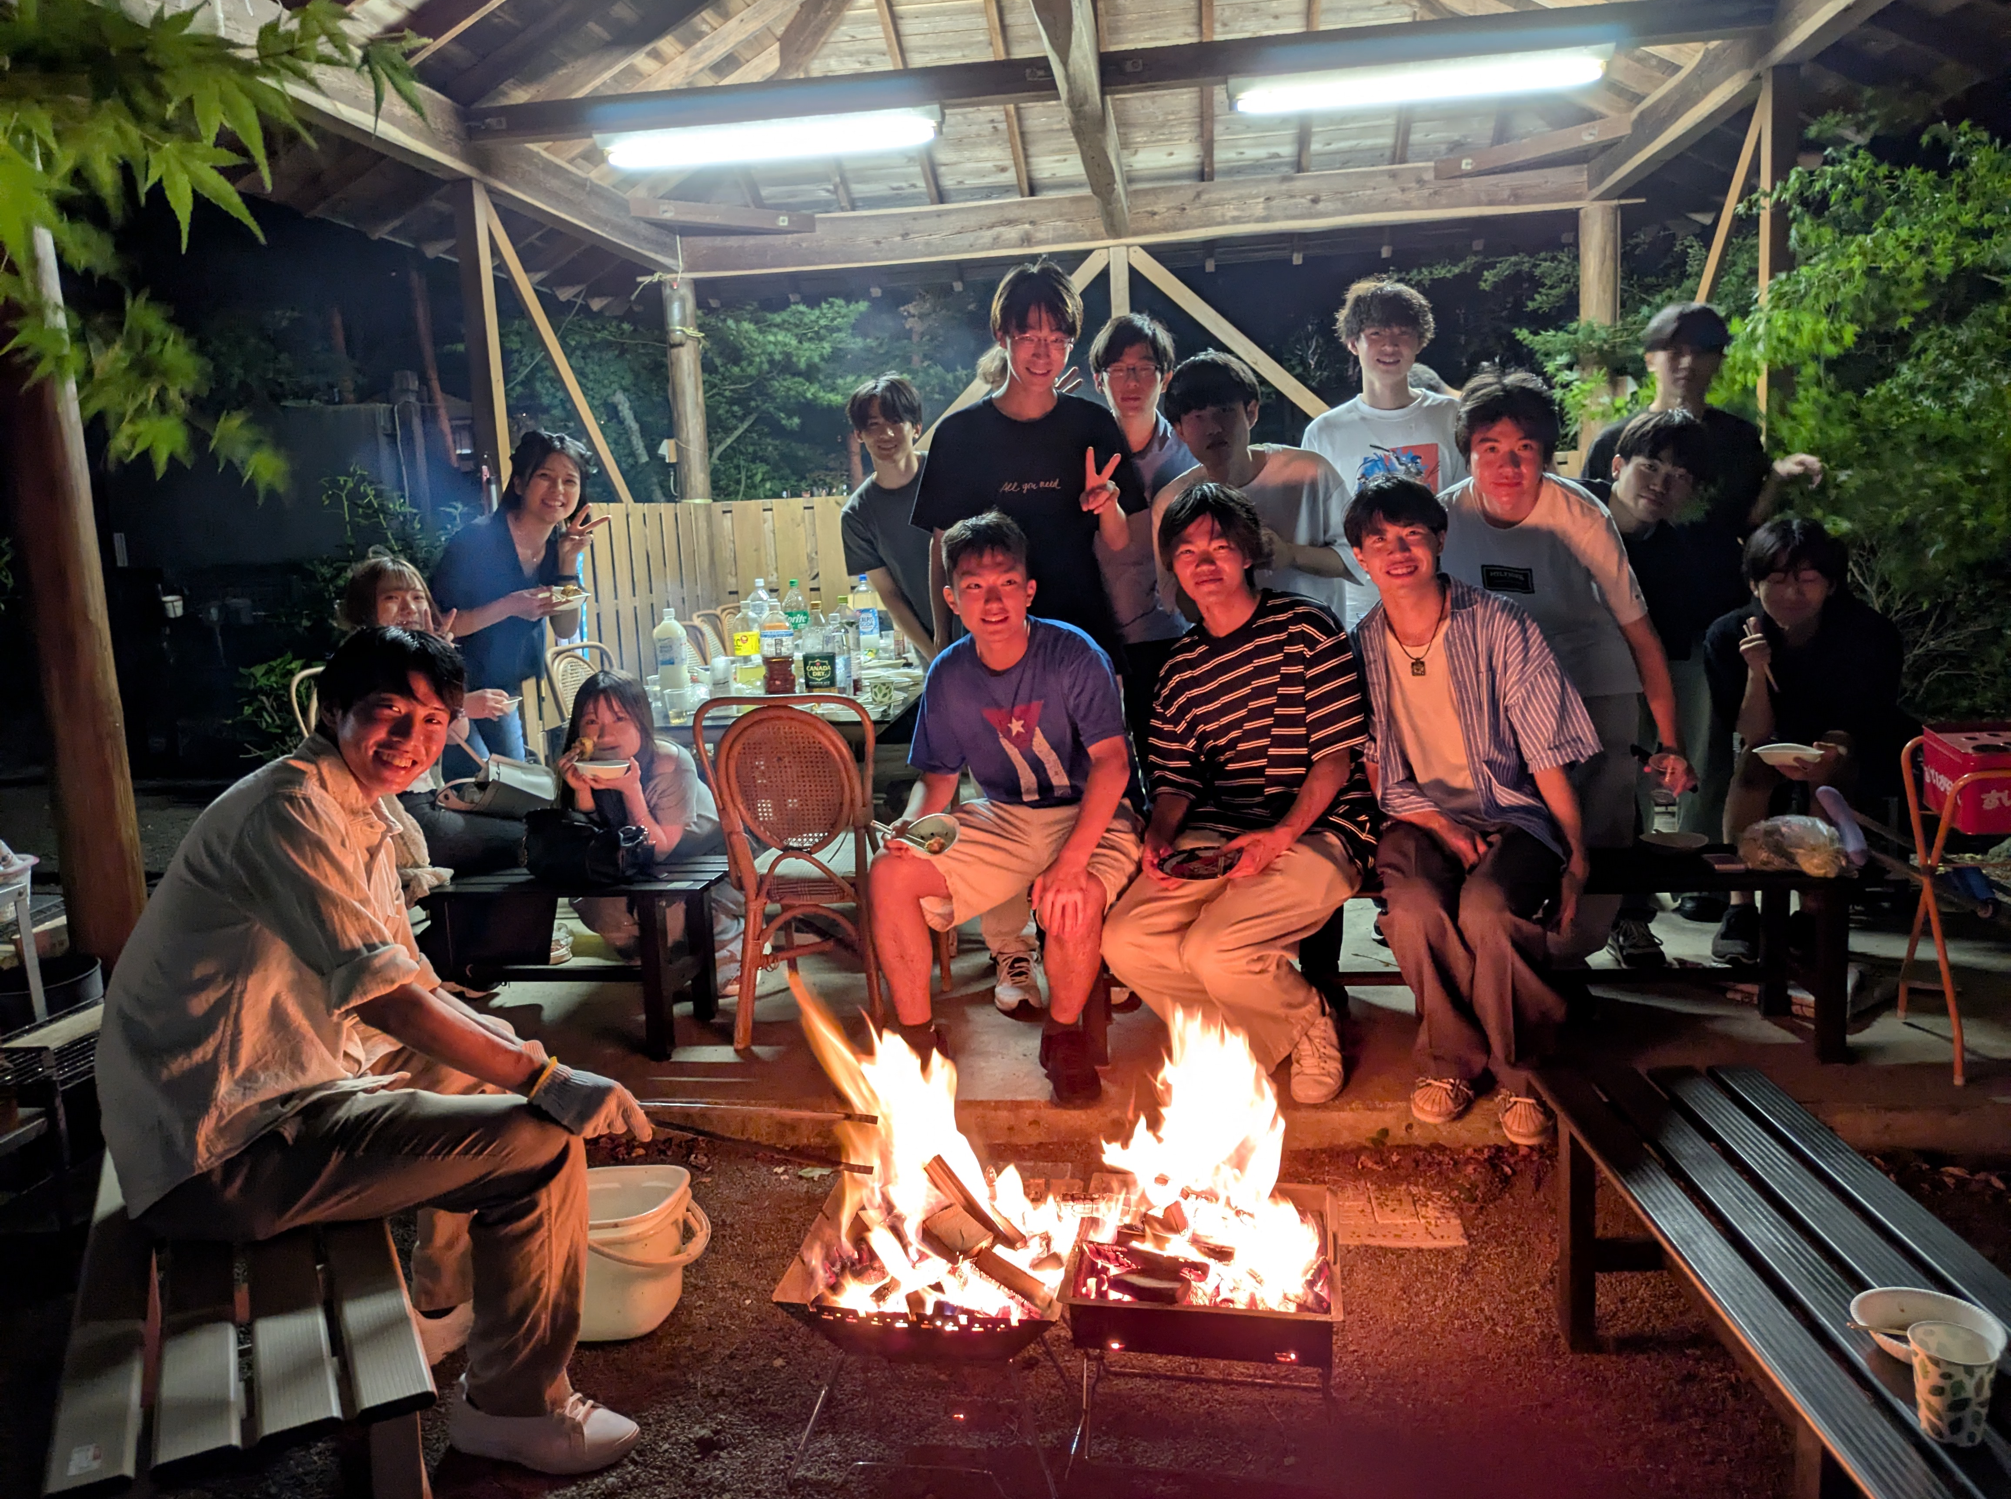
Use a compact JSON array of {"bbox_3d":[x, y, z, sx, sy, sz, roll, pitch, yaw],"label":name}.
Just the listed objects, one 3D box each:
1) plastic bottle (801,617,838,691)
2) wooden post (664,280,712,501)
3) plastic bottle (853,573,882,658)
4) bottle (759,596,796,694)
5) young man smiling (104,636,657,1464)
[{"bbox_3d":[-0.579,-0.304,4.500,0.094,0.300,0.094,-4,8,-7],"label":"plastic bottle"},{"bbox_3d":[-1.554,-1.084,7.374,0.162,2.500,0.162,-2,8,7],"label":"wooden post"},{"bbox_3d":[-0.509,-0.489,5.350,0.091,0.308,0.091,-4,8,-5],"label":"plastic bottle"},{"bbox_3d":[-0.721,-0.313,4.600,0.102,0.308,0.095,-4,8,-9],"label":"bottle"},{"bbox_3d":[-0.915,0.421,2.190,0.750,1.200,0.500,-5,8,-14],"label":"young man smiling"}]

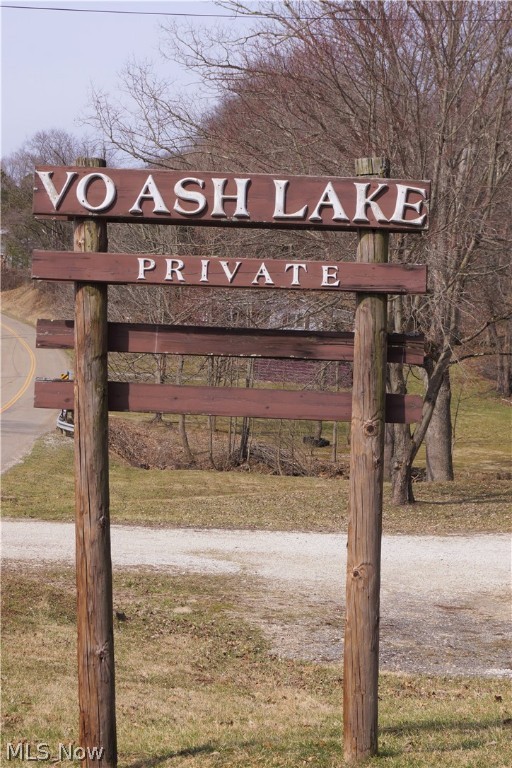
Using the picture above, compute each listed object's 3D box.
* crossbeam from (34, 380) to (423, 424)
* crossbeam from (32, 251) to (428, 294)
[{"bbox_3d":[-0.136,0.088,8.045,1.945,0.136,0.040,2,1,-1],"label":"crossbeam"},{"bbox_3d":[-0.125,-0.546,7.850,1.932,0.135,0.040,2,1,-1],"label":"crossbeam"}]

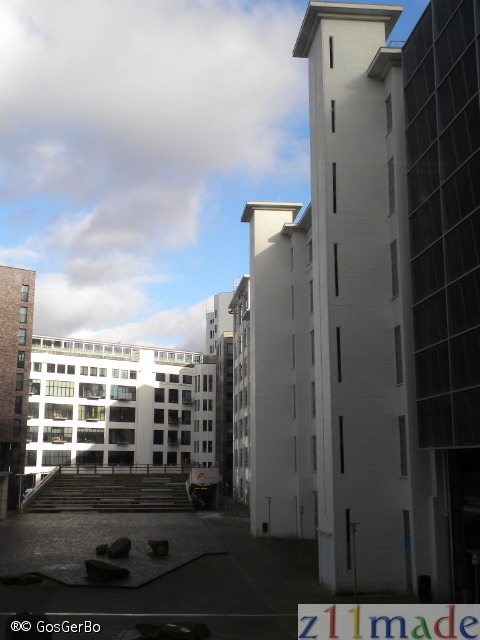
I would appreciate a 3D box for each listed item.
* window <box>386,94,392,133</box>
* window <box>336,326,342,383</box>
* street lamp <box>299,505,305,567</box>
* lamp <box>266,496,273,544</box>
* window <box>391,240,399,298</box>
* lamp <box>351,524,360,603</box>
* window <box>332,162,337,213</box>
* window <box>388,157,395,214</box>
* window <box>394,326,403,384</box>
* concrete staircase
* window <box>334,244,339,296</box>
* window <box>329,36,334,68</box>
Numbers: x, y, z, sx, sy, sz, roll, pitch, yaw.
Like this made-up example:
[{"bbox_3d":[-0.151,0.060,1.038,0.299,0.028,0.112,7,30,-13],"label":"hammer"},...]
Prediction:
[{"bbox_3d":[8.911,-12.219,45.195,0.150,2.121,0.994,1,-11,-6],"label":"window"},{"bbox_3d":[5.616,1.975,42.906,0.200,3.136,0.150,1,-11,-6],"label":"window"},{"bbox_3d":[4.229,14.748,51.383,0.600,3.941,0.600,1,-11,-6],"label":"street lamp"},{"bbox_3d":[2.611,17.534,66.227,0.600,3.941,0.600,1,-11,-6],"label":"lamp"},{"bbox_3d":[8.926,-2.914,43.450,0.150,3.262,0.994,1,-11,-6],"label":"window"},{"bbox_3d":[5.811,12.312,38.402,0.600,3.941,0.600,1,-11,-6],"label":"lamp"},{"bbox_3d":[5.600,-7.774,44.734,0.200,3.136,0.150,1,-11,-6],"label":"window"},{"bbox_3d":[8.918,-7.861,44.378,0.150,3.178,0.994,1,-11,-6],"label":"window"},{"bbox_3d":[8.934,2.005,42.528,0.150,3.262,0.994,1,-11,-6],"label":"window"},{"bbox_3d":[-19.489,26.766,118.083,23.590,4.970,22.400,1,-11,-6],"label":"concrete staircase"},{"bbox_3d":[5.608,-2.876,43.816,0.200,3.122,0.150,1,-11,-6],"label":"window"},{"bbox_3d":[5.586,-16.323,46.337,0.200,2.093,0.150,1,-11,-6],"label":"window"}]

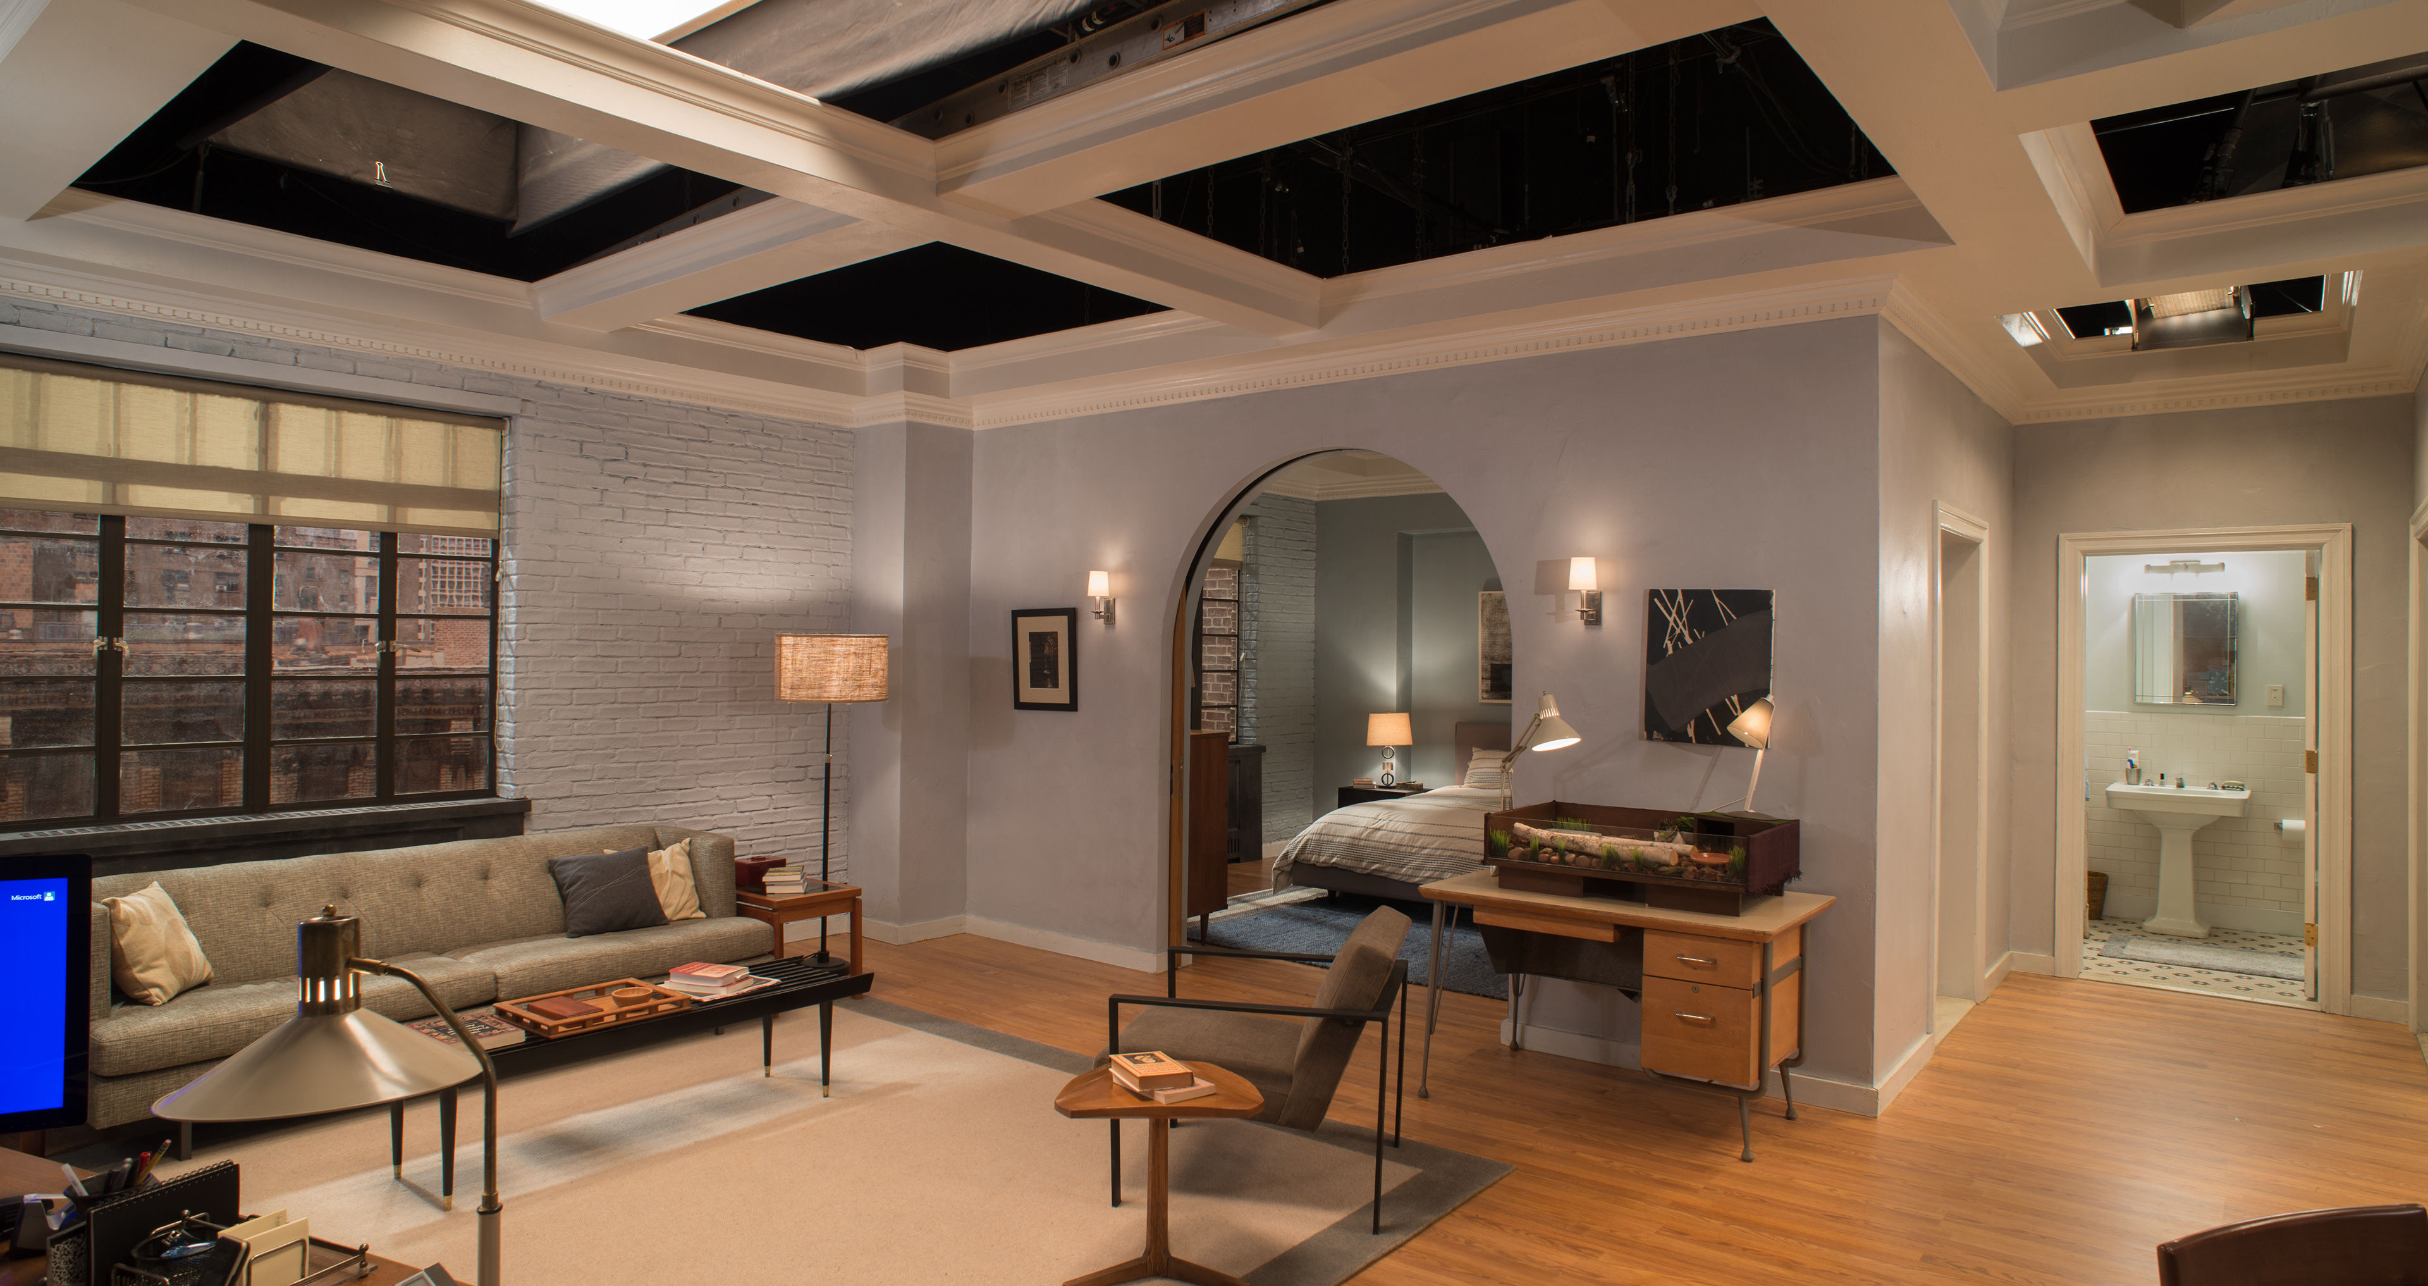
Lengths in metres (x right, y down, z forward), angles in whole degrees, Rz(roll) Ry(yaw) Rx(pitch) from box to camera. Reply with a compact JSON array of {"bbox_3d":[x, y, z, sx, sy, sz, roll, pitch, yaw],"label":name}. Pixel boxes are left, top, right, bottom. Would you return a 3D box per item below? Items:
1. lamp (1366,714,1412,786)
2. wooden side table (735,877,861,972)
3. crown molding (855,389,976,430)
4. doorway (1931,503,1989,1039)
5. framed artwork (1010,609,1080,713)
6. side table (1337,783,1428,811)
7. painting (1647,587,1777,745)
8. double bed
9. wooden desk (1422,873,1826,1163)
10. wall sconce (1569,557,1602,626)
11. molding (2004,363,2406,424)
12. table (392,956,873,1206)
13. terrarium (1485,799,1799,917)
[{"bbox_3d":[1.275,0.781,9.750,0.330,0.550,0.330,0,0,37],"label":"lamp"},{"bbox_3d":[-1.975,1.366,6.173,0.615,0.495,0.443,0,0,38],"label":"wooden side table"},{"bbox_3d":[-1.623,-1.201,7.211,0.485,0.115,0.476,0,0,37],"label":"crown molding"},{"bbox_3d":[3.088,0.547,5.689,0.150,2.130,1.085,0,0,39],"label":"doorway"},{"bbox_3d":[-0.854,0.086,6.906,0.448,0.521,0.028,0,0,37],"label":"framed artwork"},{"bbox_3d":[1.355,1.381,10.472,0.667,0.492,0.377,0,0,38],"label":"side table"},{"bbox_3d":[1.786,0.086,4.888,0.441,0.551,0.036,0,0,37],"label":"painting"},{"bbox_3d":[1.767,1.104,8.645,1.720,1.000,2.270,0,0,37],"label":"double bed"},{"bbox_3d":[1.410,1.221,4.618,1.153,0.727,0.845,0,0,37],"label":"wooden desk"},{"bbox_3d":[1.438,-0.199,5.224,0.120,0.258,0.154,0,0,38],"label":"wall sconce"},{"bbox_3d":[4.520,-1.131,6.182,1.479,0.115,0.085,0,0,38],"label":"molding"},{"bbox_3d":[-1.927,1.414,4.448,0.425,0.407,1.648,0,0,38],"label":"table"},{"bbox_3d":[1.497,0.748,4.761,0.918,0.276,0.574,0,0,38],"label":"terrarium"}]

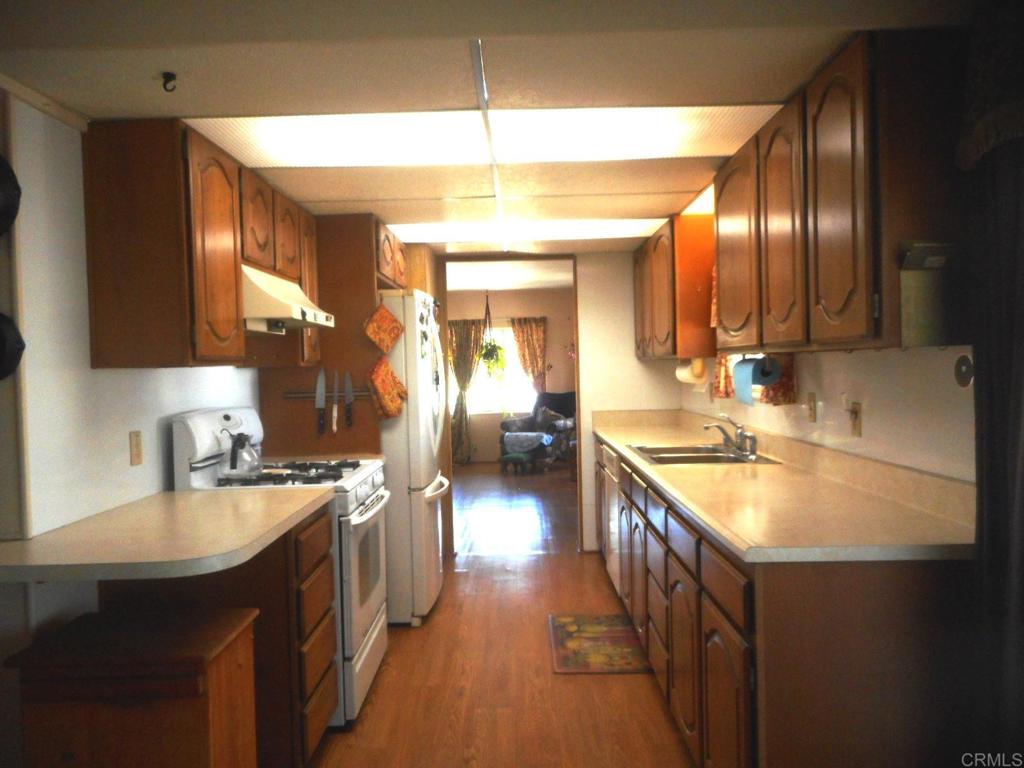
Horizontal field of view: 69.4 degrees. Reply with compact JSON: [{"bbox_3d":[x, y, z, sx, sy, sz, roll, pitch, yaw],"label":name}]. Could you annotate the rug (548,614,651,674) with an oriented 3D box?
[{"bbox_3d":[0.440,1.257,3.646,0.478,0.010,0.765,-1,1,0],"label":"rug"}]

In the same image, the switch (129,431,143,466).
[{"bbox_3d":[-1.333,0.227,2.631,0.008,0.120,0.080,-1,1,0],"label":"switch"}]

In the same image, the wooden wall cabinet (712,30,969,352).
[{"bbox_3d":[1.027,-0.484,2.476,0.328,0.756,1.445,-1,2,1],"label":"wooden wall cabinet"}]

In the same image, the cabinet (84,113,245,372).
[{"bbox_3d":[-1.185,-0.452,2.598,0.330,0.780,0.493,-1,1,0],"label":"cabinet"}]

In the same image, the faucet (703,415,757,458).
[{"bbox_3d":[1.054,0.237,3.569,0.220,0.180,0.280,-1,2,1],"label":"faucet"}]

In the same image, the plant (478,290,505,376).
[{"bbox_3d":[-0.276,-0.695,10.118,0.360,1.200,0.360,-1,1,0],"label":"plant"}]

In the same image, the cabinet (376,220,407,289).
[{"bbox_3d":[-1.000,-0.738,4.398,0.600,0.300,1.020,-1,1,0],"label":"cabinet"}]

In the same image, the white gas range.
[{"bbox_3d":[-0.924,0.696,3.154,0.687,1.199,0.760,-1,2,1],"label":"white gas range"}]

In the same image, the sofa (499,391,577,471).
[{"bbox_3d":[0.483,0.593,9.567,1.000,1.000,0.950,0,2,43],"label":"sofa"}]

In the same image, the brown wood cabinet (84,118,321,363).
[{"bbox_3d":[-1.167,-0.458,3.079,0.325,0.773,1.505,-1,2,0],"label":"brown wood cabinet"}]

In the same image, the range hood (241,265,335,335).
[{"bbox_3d":[-1.074,-0.343,3.154,0.482,0.235,0.755,-1,2,1],"label":"range hood"}]

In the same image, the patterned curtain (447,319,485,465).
[{"bbox_3d":[-0.631,0.097,10.412,0.590,2.040,0.130,-1,1,0],"label":"patterned curtain"}]

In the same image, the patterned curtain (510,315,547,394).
[{"bbox_3d":[0.258,0.051,10.413,0.490,2.010,0.120,-1,1,0],"label":"patterned curtain"}]

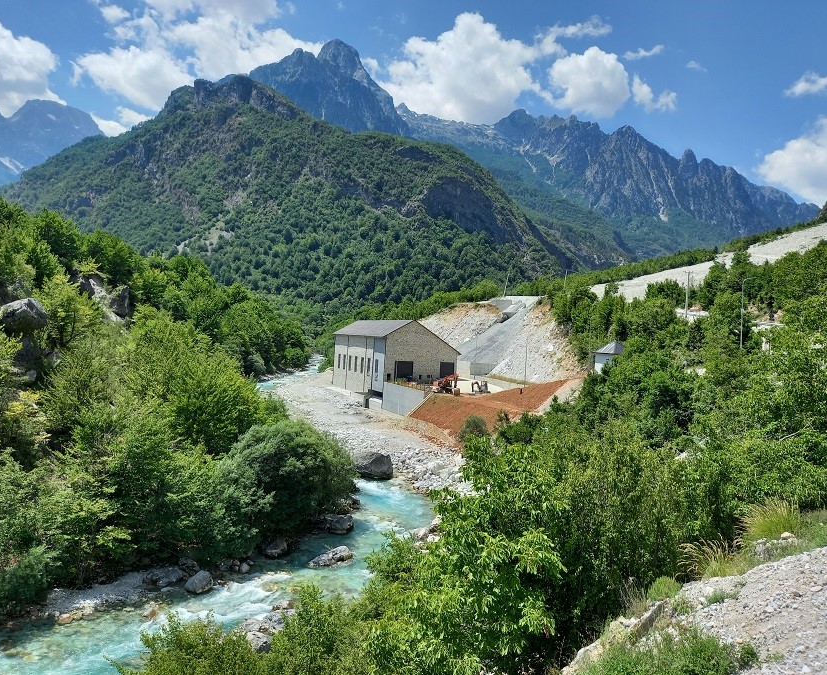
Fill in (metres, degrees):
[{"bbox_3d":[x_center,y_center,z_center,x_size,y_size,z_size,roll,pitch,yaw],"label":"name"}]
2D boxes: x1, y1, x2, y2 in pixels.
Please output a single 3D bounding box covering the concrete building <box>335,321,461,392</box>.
[{"bbox_3d":[-5.701,4.288,161.623,18.176,16.969,34.790,3,0,-26],"label":"concrete building"}]

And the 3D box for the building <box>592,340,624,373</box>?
[{"bbox_3d":[34.661,3.449,112.000,4.800,5.800,5.000,3,0,-33],"label":"building"}]

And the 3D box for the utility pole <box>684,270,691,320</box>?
[{"bbox_3d":[54.752,-8.316,130.008,0.400,10.000,0.350,3,0,0],"label":"utility pole"}]

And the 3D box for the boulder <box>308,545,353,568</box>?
[{"bbox_3d":[-6.666,17.527,52.539,3.400,1.200,1.600,3,0,-26],"label":"boulder"}]

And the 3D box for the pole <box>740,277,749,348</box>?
[{"bbox_3d":[36.971,-2.448,73.007,0.300,8.600,0.300,3,0,0],"label":"pole"}]

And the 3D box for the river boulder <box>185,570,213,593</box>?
[{"bbox_3d":[-15.285,17.365,46.296,1.900,1.150,1.450,3,0,-14],"label":"river boulder"}]

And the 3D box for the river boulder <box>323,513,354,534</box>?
[{"bbox_3d":[-6.890,17.179,60.082,2.900,1.450,2.200,3,0,-6],"label":"river boulder"}]

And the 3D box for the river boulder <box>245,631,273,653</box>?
[{"bbox_3d":[-8.911,17.448,37.611,1.500,1.000,1.300,3,0,-6],"label":"river boulder"}]

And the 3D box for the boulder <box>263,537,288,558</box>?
[{"bbox_3d":[-11.360,17.309,53.654,1.900,1.200,1.500,3,0,-11],"label":"boulder"}]

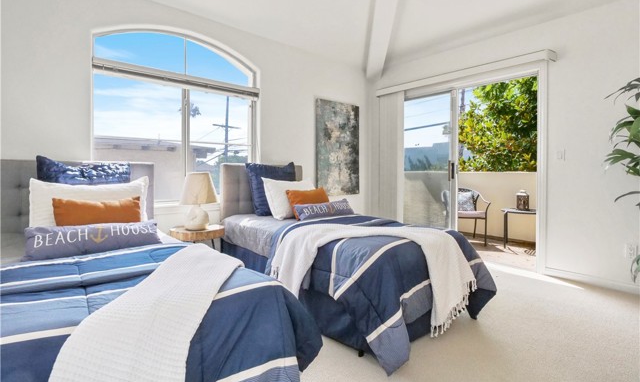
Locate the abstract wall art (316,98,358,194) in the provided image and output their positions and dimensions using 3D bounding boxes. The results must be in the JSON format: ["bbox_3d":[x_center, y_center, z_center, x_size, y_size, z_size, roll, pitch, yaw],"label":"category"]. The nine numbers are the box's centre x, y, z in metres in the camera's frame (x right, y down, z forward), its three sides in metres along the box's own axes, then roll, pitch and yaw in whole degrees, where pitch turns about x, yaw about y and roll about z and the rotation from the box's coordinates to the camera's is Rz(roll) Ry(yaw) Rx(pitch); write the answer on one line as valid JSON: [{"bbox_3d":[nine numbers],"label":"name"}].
[{"bbox_3d":[0.277,-0.593,4.225,0.800,1.300,0.040,-2,3,-40],"label":"abstract wall art"}]

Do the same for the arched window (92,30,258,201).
[{"bbox_3d":[-1.310,-0.730,2.965,1.500,1.660,0.100,-2,3,-40],"label":"arched window"}]

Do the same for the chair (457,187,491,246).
[{"bbox_3d":[2.230,0.350,4.580,0.640,0.830,0.640,1,2,22],"label":"chair"}]

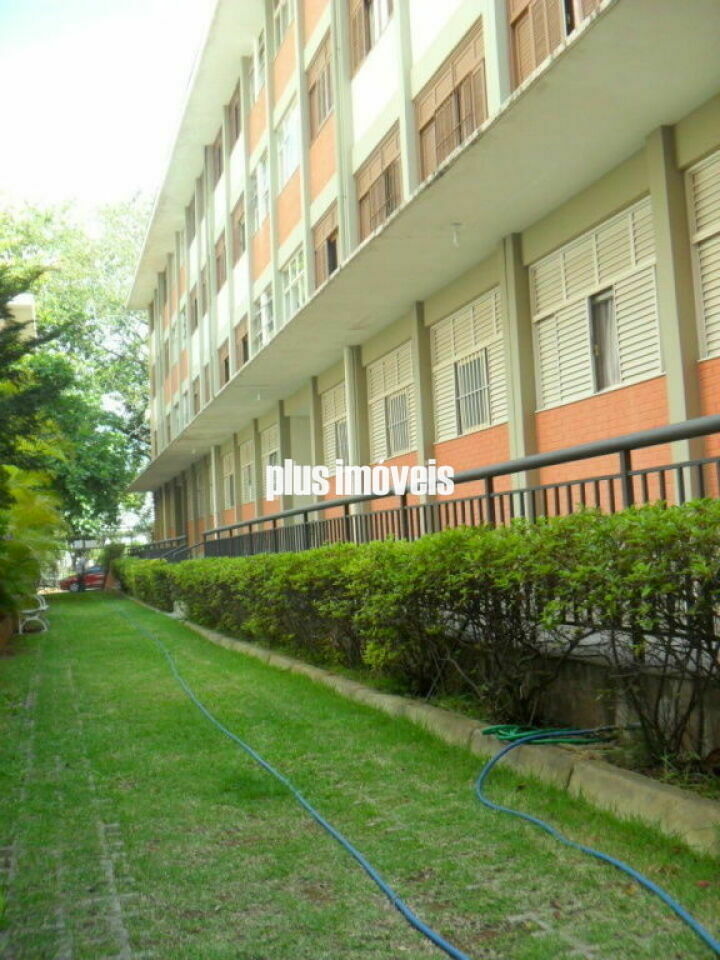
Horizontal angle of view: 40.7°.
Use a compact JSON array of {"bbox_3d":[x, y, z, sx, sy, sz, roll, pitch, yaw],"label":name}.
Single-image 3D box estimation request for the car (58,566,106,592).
[{"bbox_3d":[-14.034,5.226,51.500,4.000,1.460,1.700,-1,-4,-18],"label":"car"}]

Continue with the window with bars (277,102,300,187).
[{"bbox_3d":[-1.357,-6.364,18.415,0.120,1.395,2.205,-1,-4,-18],"label":"window with bars"}]

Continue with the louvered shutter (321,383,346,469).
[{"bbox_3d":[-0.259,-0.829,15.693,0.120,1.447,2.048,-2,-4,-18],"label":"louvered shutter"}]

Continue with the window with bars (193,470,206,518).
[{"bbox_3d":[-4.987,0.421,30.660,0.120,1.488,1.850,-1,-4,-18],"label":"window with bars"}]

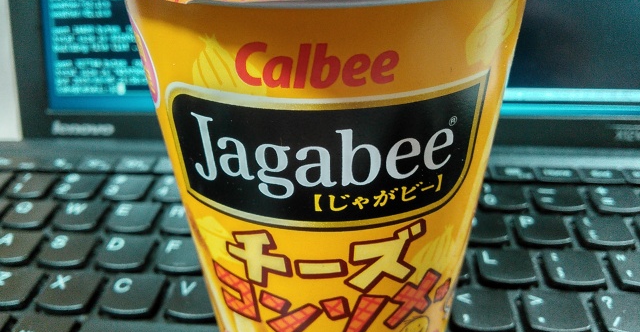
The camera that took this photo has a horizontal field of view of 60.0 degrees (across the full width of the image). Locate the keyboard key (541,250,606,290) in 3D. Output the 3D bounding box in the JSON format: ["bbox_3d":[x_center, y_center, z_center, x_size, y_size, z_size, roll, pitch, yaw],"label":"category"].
[{"bbox_3d":[0.072,0.029,0.159,0.015,0.003,0.014,1,32,6],"label":"keyboard key"}]

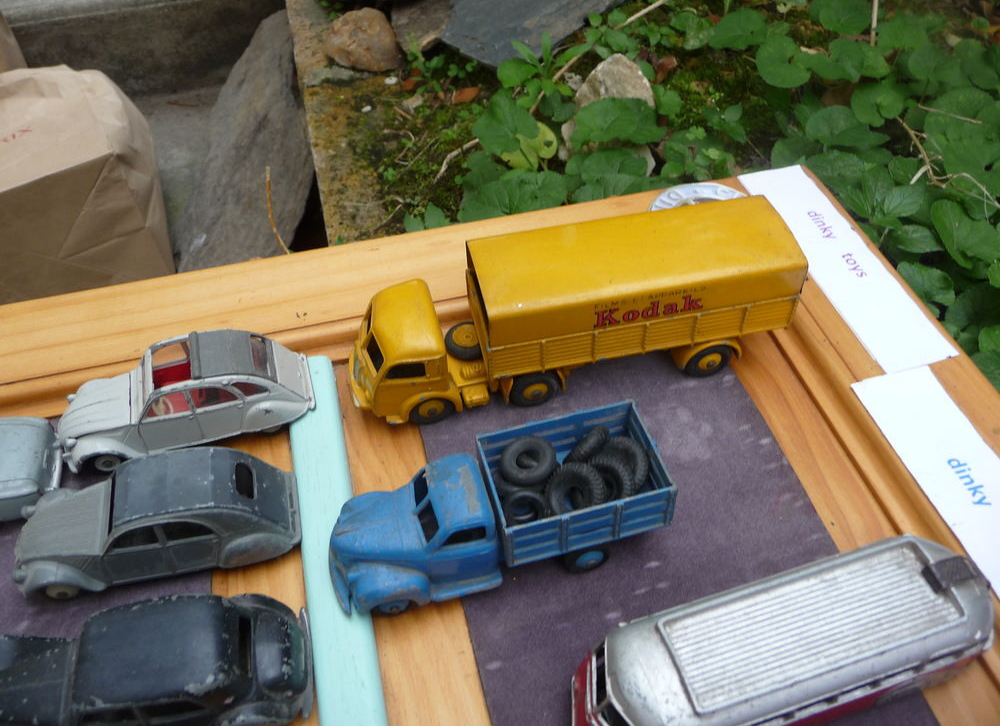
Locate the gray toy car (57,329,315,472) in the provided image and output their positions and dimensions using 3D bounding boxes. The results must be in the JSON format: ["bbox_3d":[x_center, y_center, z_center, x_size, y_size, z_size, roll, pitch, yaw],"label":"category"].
[{"bbox_3d":[-0.114,0.012,0.287,0.088,0.036,0.034,-14,50,-11],"label":"gray toy car"}]

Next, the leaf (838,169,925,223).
[{"bbox_3d":[0.235,-0.102,0.497,0.055,0.022,0.046,-22,55,-12],"label":"leaf"}]

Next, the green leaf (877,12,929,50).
[{"bbox_3d":[0.323,-0.266,0.649,0.041,0.012,0.039,-36,65,-8],"label":"green leaf"}]

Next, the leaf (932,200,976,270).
[{"bbox_3d":[0.249,-0.071,0.442,0.020,0.007,0.042,-16,67,9],"label":"leaf"}]

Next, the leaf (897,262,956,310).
[{"bbox_3d":[0.231,-0.041,0.438,0.034,0.012,0.029,-33,60,-12],"label":"leaf"}]

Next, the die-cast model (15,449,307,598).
[{"bbox_3d":[-0.109,0.049,0.257,0.088,0.037,0.034,-8,50,-5],"label":"die-cast model"}]

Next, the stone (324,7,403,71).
[{"bbox_3d":[-0.135,-0.322,0.802,0.071,0.037,0.049,-10,46,-6],"label":"stone"}]

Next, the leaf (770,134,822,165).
[{"bbox_3d":[0.193,-0.136,0.527,0.033,0.008,0.034,-12,58,-1],"label":"leaf"}]

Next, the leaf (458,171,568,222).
[{"bbox_3d":[0.009,-0.109,0.544,0.075,0.021,0.039,-3,46,1],"label":"leaf"}]

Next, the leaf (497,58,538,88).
[{"bbox_3d":[0.013,-0.217,0.606,0.031,0.012,0.029,-16,69,-5],"label":"leaf"}]

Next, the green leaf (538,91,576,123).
[{"bbox_3d":[0.048,-0.212,0.670,0.032,0.015,0.028,0,46,4],"label":"green leaf"}]

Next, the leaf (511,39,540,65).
[{"bbox_3d":[0.019,-0.237,0.616,0.009,0.012,0.034,-35,72,-11],"label":"leaf"}]

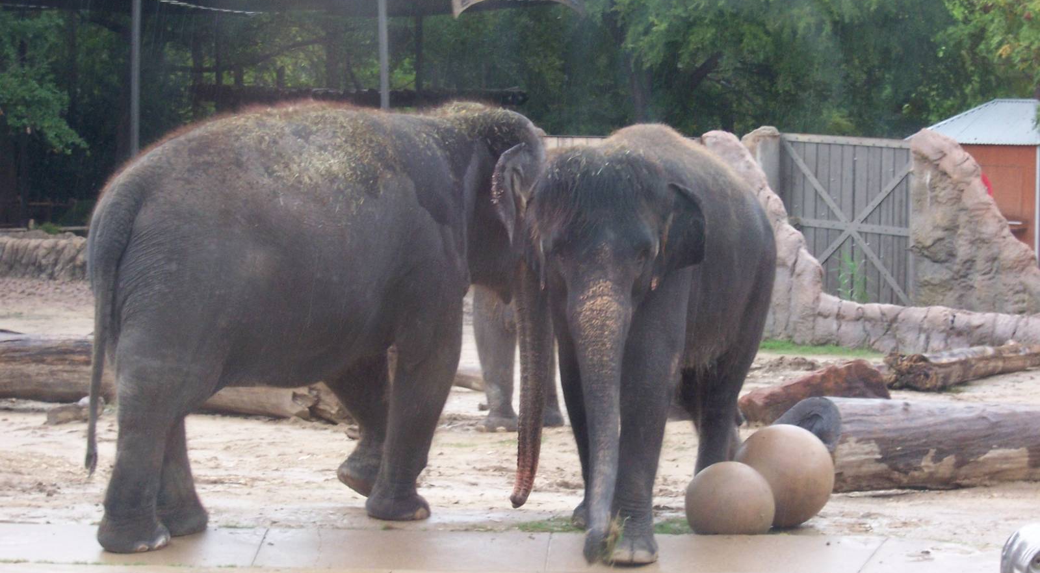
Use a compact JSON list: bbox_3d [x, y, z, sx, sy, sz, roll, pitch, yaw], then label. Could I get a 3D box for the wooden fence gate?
[{"bbox_3d":[3.457,-0.614,33.800,1.650,1.920,0.100,3,5,29],"label":"wooden fence gate"}]

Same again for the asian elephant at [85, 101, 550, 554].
[{"bbox_3d":[-1.136,0.164,19.197,3.000,2.500,1.220,-2,5,-31],"label":"asian elephant"}]

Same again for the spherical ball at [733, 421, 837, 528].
[{"bbox_3d":[1.584,1.129,19.400,0.610,0.610,0.610,1,5,0],"label":"spherical ball"}]

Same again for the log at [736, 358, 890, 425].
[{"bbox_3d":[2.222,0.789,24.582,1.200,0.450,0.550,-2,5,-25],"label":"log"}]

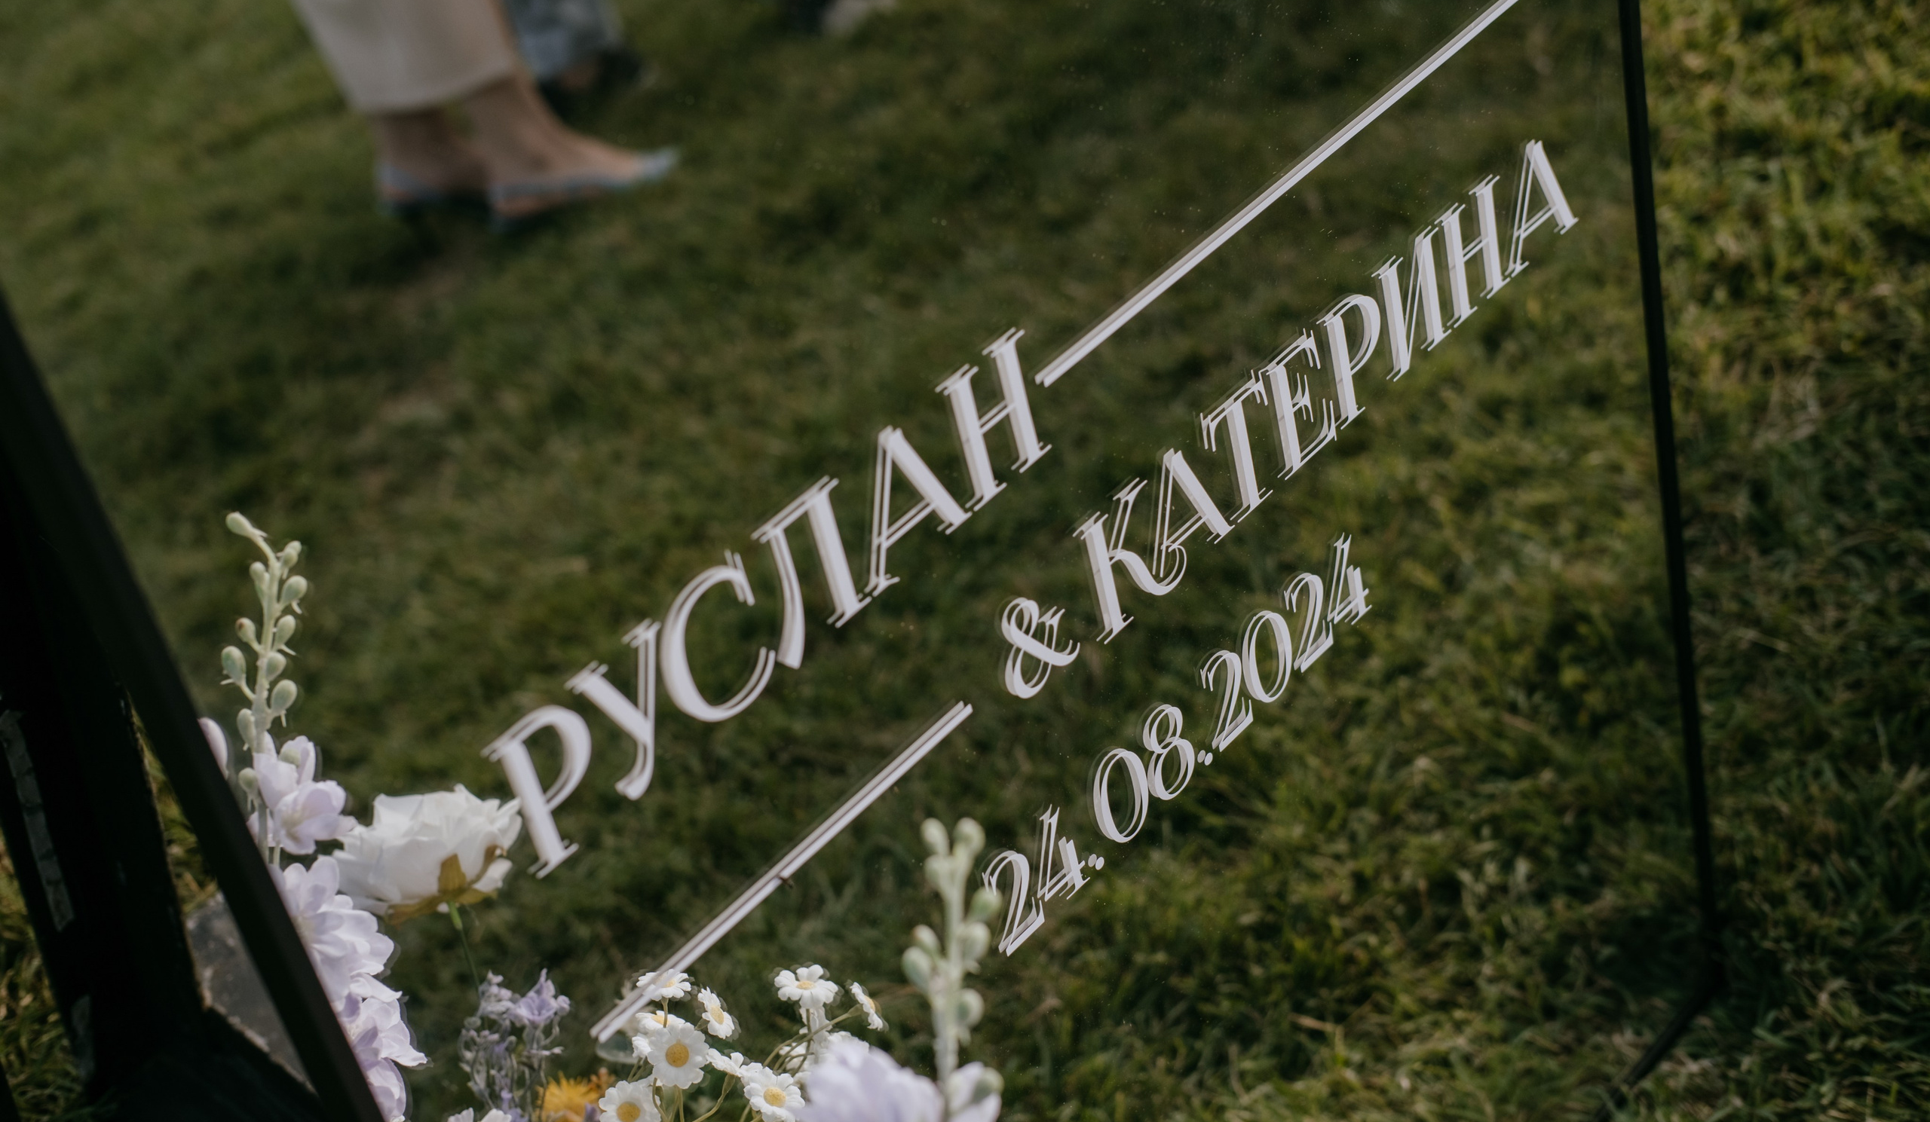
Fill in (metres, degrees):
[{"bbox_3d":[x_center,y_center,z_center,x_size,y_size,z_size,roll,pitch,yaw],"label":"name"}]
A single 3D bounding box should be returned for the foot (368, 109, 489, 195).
[{"bbox_3d":[-0.651,-0.546,3.618,0.225,0.115,0.090,-23,31,-10],"label":"foot"}]

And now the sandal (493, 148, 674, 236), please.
[{"bbox_3d":[-0.485,-0.493,3.515,0.250,0.080,0.085,-23,31,-10],"label":"sandal"}]

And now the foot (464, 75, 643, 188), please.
[{"bbox_3d":[-0.501,-0.527,3.493,0.225,0.130,0.090,-23,31,-10],"label":"foot"}]

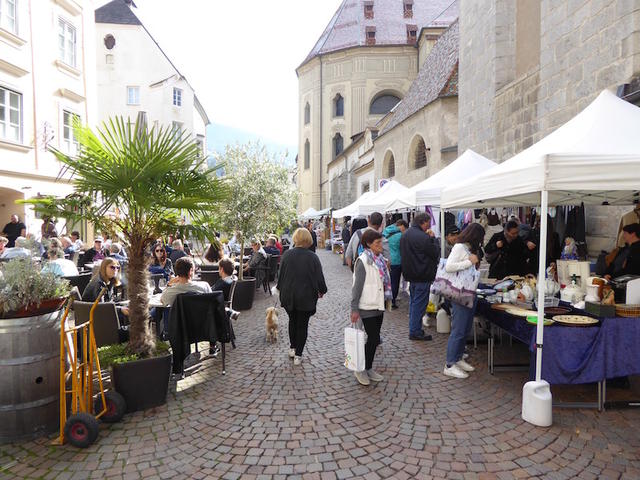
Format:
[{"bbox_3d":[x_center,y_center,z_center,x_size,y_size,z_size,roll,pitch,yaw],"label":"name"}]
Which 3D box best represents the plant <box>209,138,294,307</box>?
[{"bbox_3d":[-1.280,-0.280,8.766,1.650,3.200,1.600,0,1,0],"label":"plant"}]

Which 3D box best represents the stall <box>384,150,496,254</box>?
[{"bbox_3d":[2.938,-0.246,9.068,3.050,3.080,3.050,0,1,-3],"label":"stall"}]

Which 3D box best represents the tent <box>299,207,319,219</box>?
[{"bbox_3d":[-0.813,-1.059,35.970,2.900,2.900,2.900,0,1,-6],"label":"tent"}]

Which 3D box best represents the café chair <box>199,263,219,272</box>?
[{"bbox_3d":[-1.965,0.897,8.291,0.550,0.870,0.580,0,1,-6],"label":"café chair"}]

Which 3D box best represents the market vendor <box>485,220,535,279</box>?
[{"bbox_3d":[2.558,0.549,6.183,0.720,1.660,0.460,0,1,12],"label":"market vendor"}]

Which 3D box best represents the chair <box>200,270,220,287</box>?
[{"bbox_3d":[-1.569,0.932,6.741,0.550,0.870,0.580,0,1,-3],"label":"chair"}]

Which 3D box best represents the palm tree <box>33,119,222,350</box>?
[{"bbox_3d":[-1.745,-0.015,4.170,1.750,2.120,1.700,0,1,0],"label":"palm tree"}]

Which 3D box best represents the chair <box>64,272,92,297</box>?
[{"bbox_3d":[-3.534,0.936,6.541,0.580,0.870,0.550,1,2,44],"label":"chair"}]

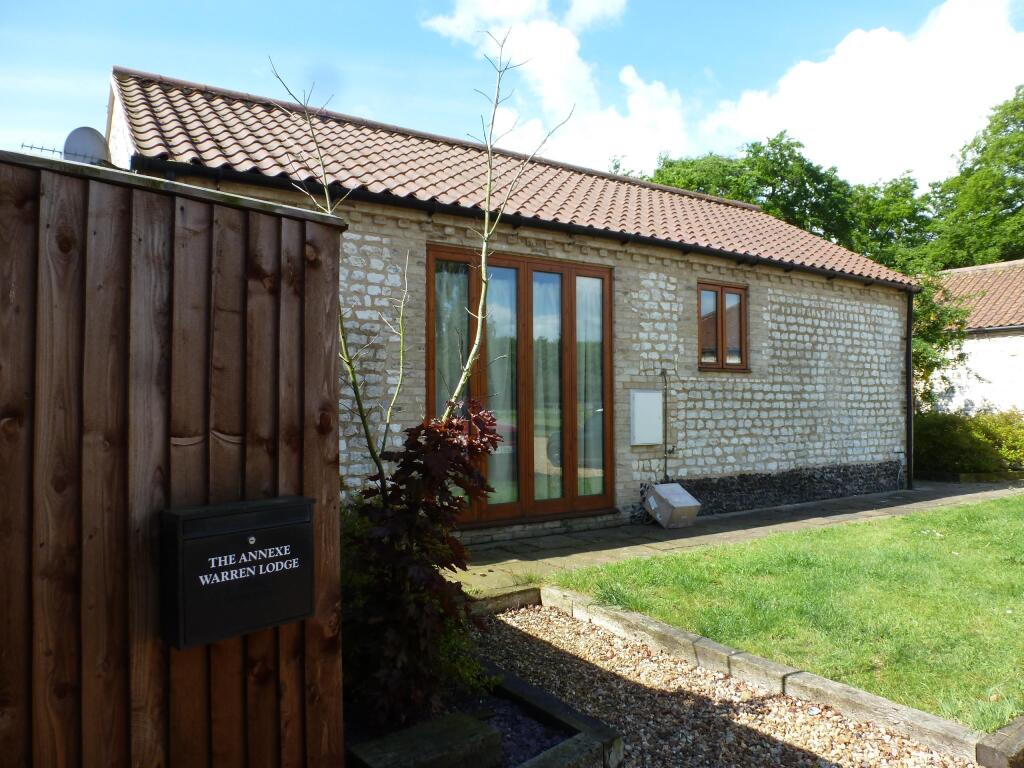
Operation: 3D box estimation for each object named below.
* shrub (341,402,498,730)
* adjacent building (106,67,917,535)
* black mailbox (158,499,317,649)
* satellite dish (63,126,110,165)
[{"bbox_3d":[-0.410,0.790,3.150,0.680,1.380,0.620,0,-2,-11],"label":"shrub"},{"bbox_3d":[0.173,-0.874,10.047,10.350,4.880,5.750,1,-2,-32],"label":"adjacent building"},{"bbox_3d":[-0.722,0.487,1.885,0.115,0.322,0.370,-2,-3,43],"label":"black mailbox"},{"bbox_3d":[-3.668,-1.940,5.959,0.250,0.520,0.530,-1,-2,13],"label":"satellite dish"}]

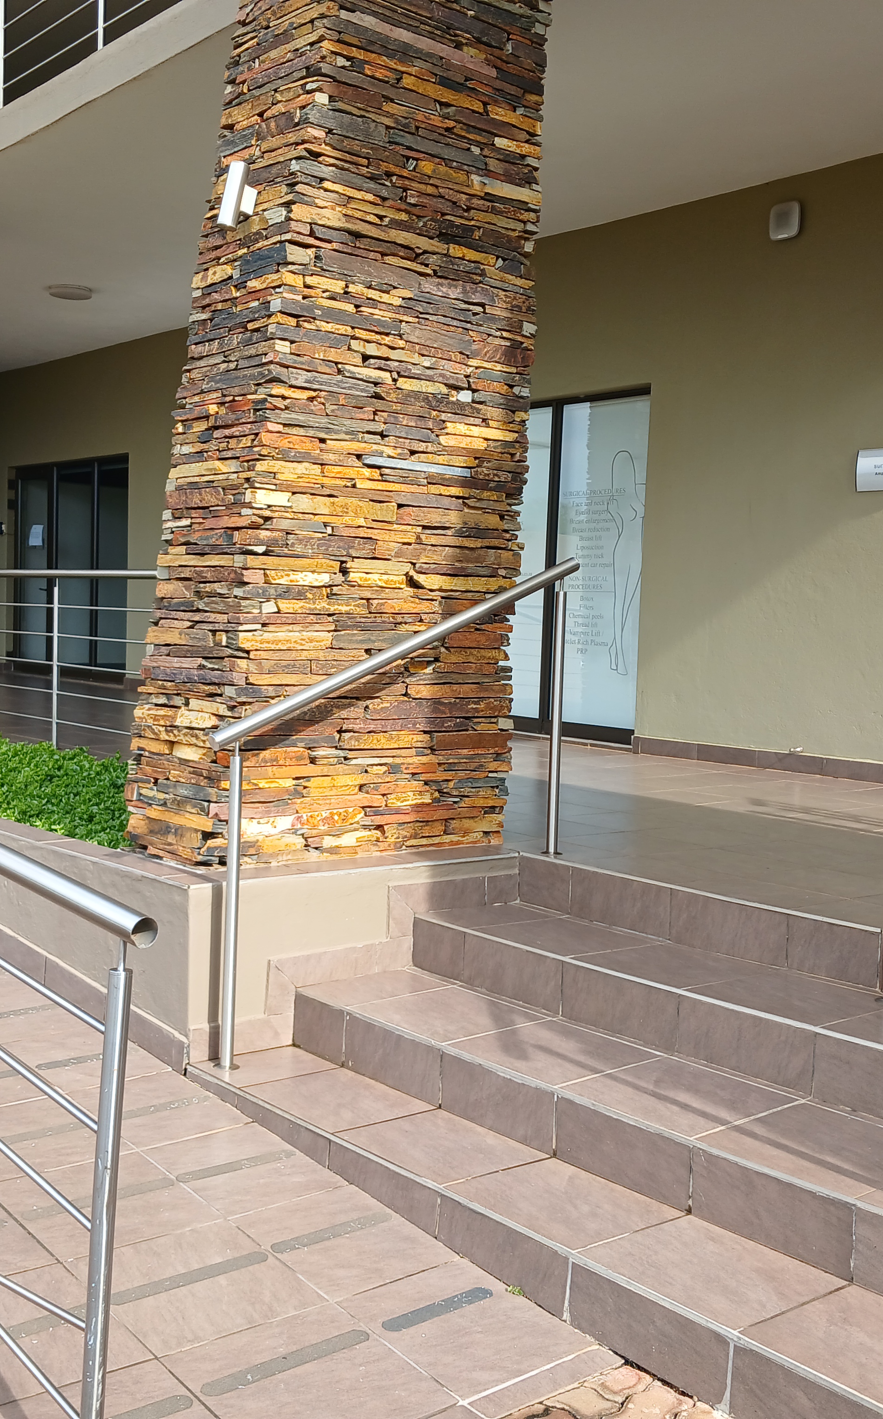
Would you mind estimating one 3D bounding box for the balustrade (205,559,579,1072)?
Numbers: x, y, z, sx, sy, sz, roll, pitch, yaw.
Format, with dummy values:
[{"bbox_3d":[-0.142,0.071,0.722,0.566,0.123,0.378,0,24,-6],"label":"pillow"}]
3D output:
[{"bbox_3d":[-0.094,0.230,4.229,1.331,1.395,0.080,-1,5,-41],"label":"balustrade"}]

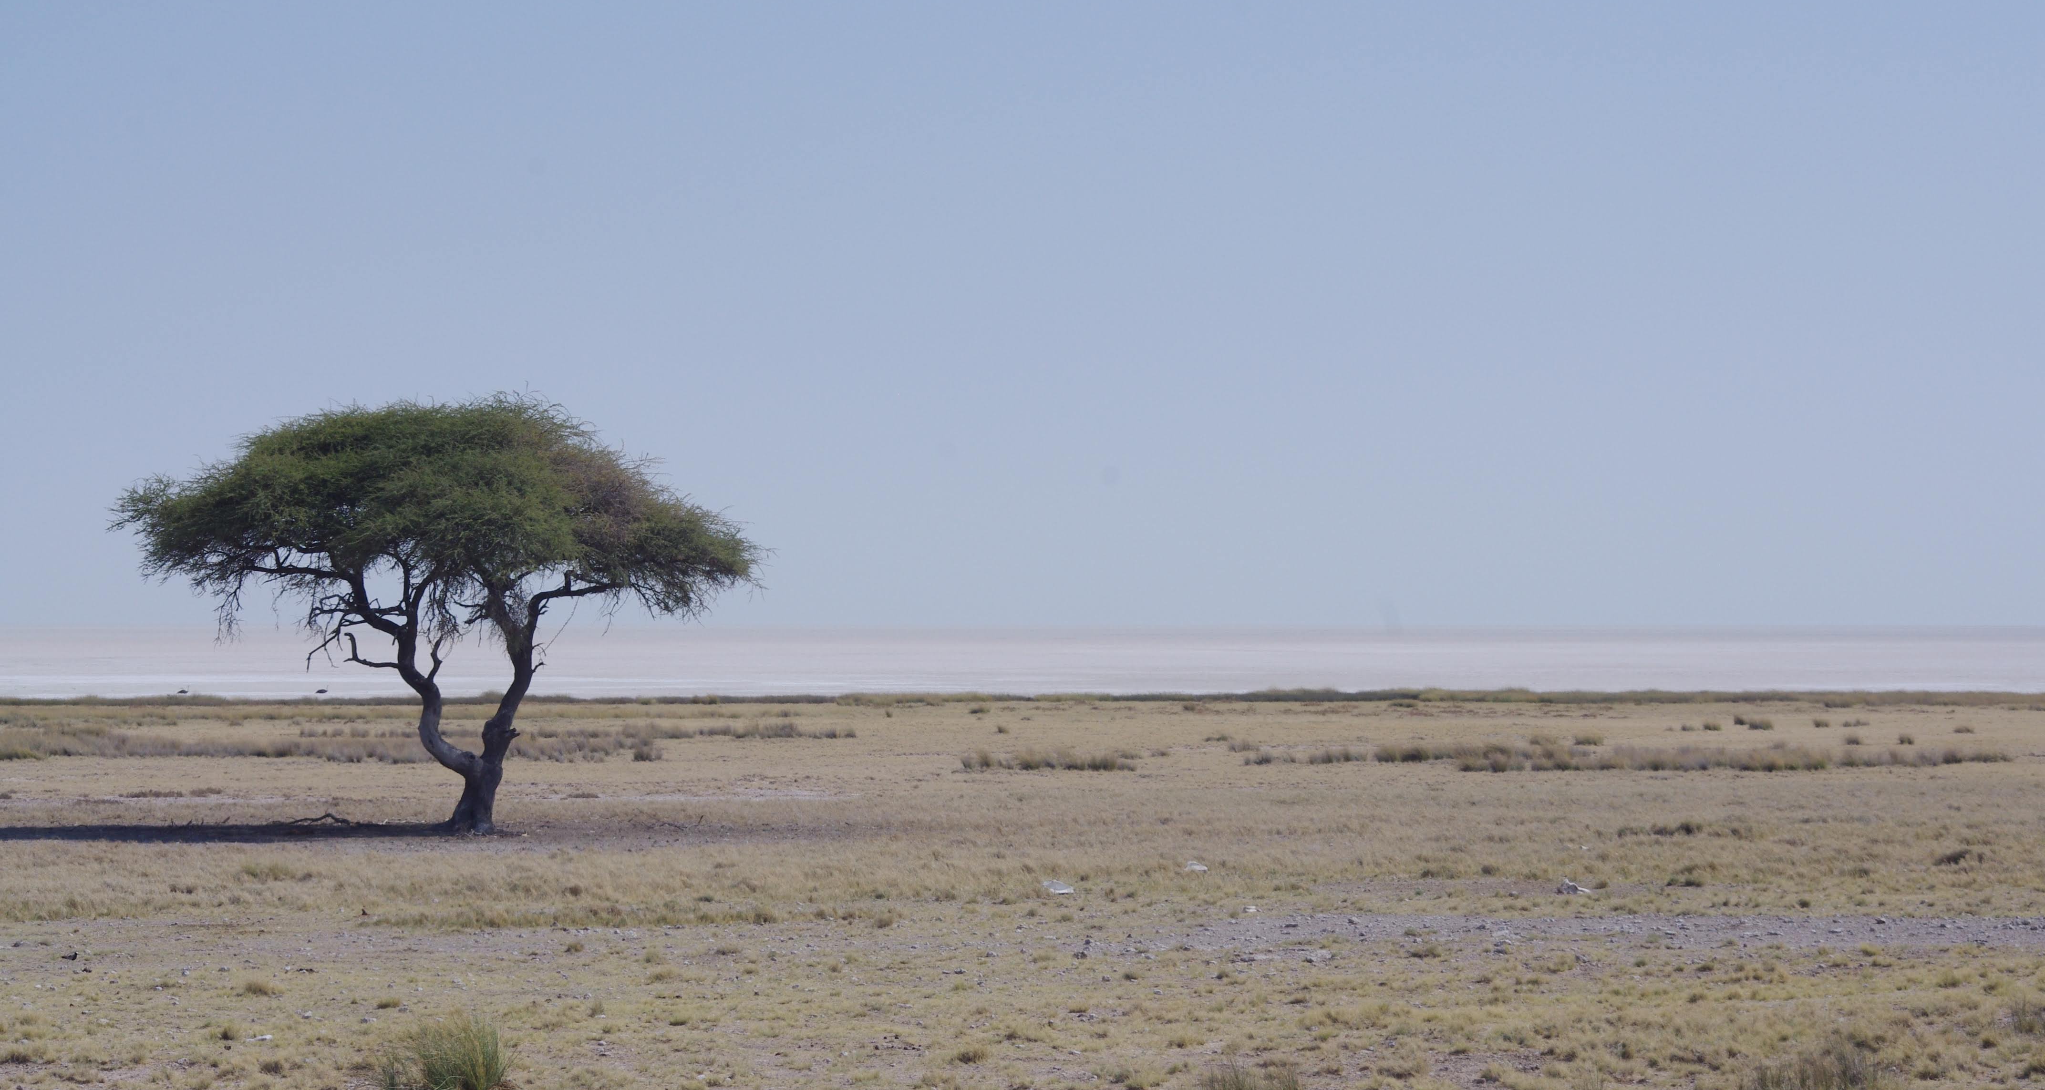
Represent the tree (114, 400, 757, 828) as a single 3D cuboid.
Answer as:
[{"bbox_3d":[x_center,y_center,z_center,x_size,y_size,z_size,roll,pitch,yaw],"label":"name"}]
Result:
[{"bbox_3d":[-7.382,0.875,75.000,8.106,5.491,7.400,0,-1,0],"label":"tree"}]

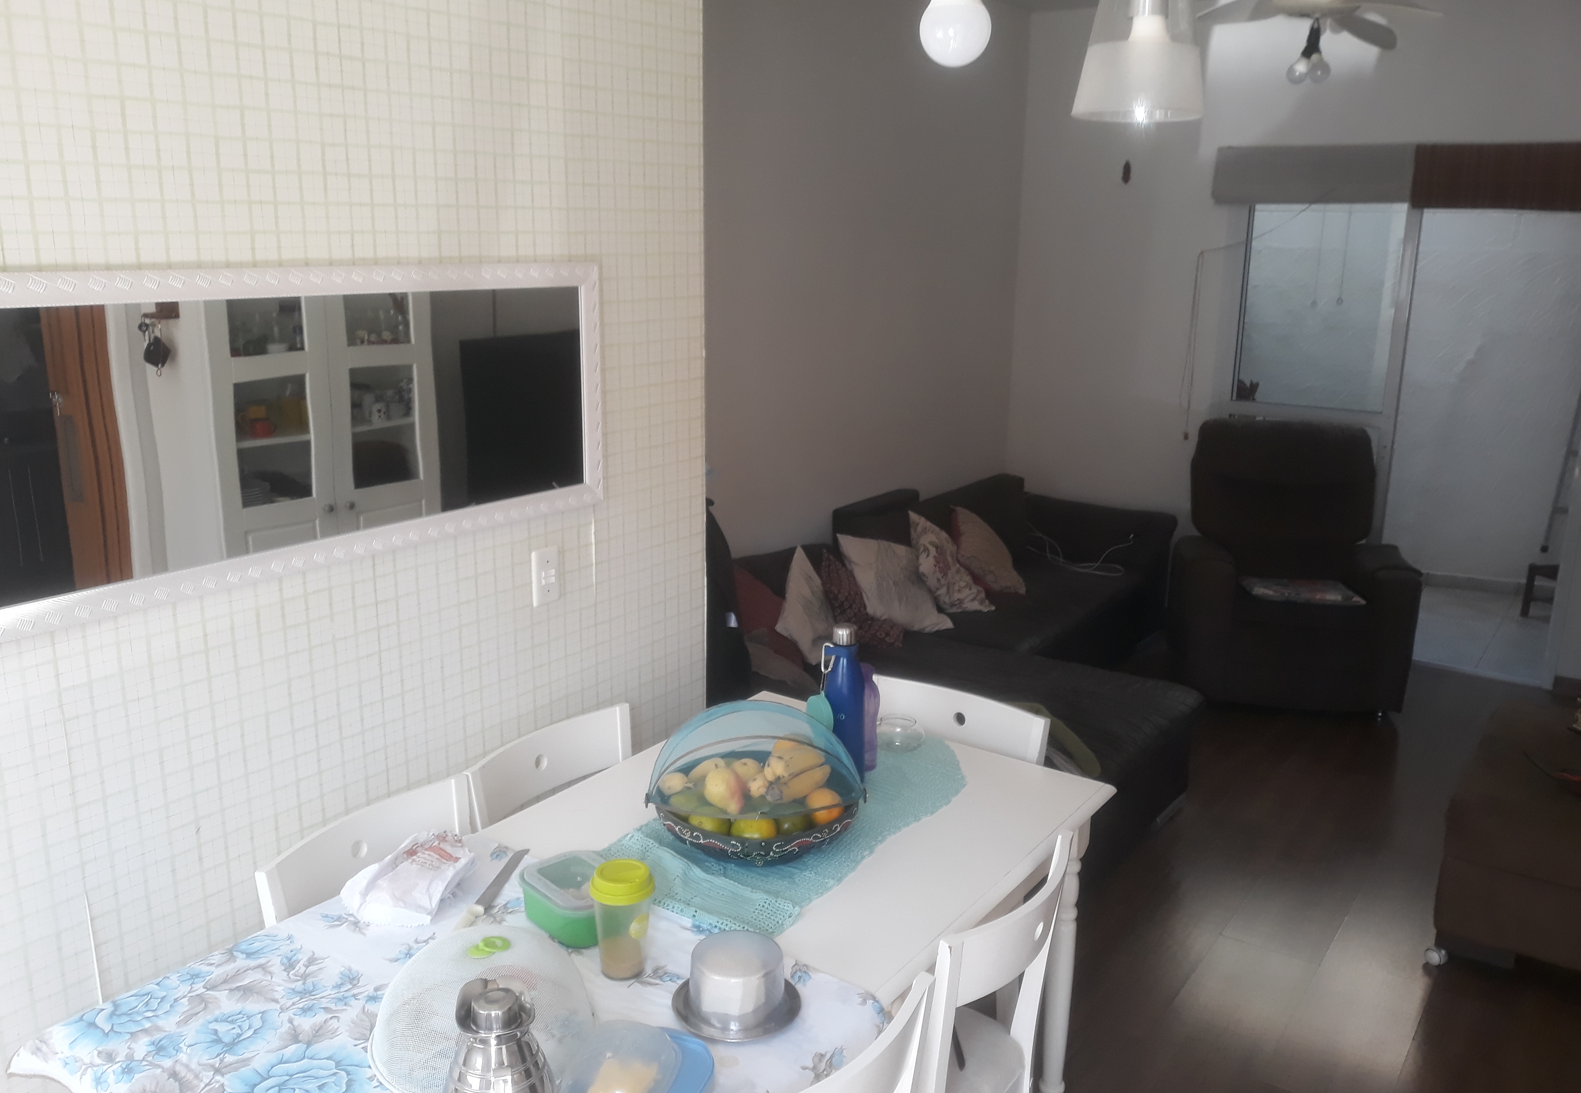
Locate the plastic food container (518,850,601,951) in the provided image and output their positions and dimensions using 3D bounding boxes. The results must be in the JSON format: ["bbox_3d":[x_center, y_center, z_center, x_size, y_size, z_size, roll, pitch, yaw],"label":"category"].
[{"bbox_3d":[-0.328,0.544,1.912,0.141,0.070,0.185,-11,19,-40],"label":"plastic food container"}]

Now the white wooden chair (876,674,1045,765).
[{"bbox_3d":[0.232,0.766,2.553,0.430,0.880,0.500,11,17,35],"label":"white wooden chair"}]

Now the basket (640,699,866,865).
[{"bbox_3d":[-0.059,0.399,2.152,0.370,0.254,0.345,0,14,-3],"label":"basket"}]

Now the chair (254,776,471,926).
[{"bbox_3d":[-0.535,0.895,2.038,0.470,0.841,0.425,11,17,34],"label":"chair"}]

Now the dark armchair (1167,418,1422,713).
[{"bbox_3d":[2.019,0.061,5.063,0.820,1.060,0.850,3,14,9],"label":"dark armchair"}]

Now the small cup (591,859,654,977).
[{"bbox_3d":[-0.244,0.541,1.781,0.091,0.159,0.091,-1,15,-8],"label":"small cup"}]

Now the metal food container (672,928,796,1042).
[{"bbox_3d":[-0.072,0.597,1.679,0.176,0.092,0.176,2,14,3],"label":"metal food container"}]

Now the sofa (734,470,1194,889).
[{"bbox_3d":[0.869,0.307,4.693,1.627,0.699,2.772,11,17,34],"label":"sofa"}]

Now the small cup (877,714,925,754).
[{"bbox_3d":[0.228,0.389,2.598,0.103,0.060,0.096,2,14,5],"label":"small cup"}]

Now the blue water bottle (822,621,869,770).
[{"bbox_3d":[0.113,0.305,2.426,0.083,0.305,0.081,2,14,3],"label":"blue water bottle"}]

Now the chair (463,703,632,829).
[{"bbox_3d":[-0.302,0.810,2.351,0.500,0.880,0.430,11,17,35],"label":"chair"}]

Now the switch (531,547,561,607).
[{"bbox_3d":[-0.508,0.064,2.581,0.010,0.120,0.075,11,17,35],"label":"switch"}]

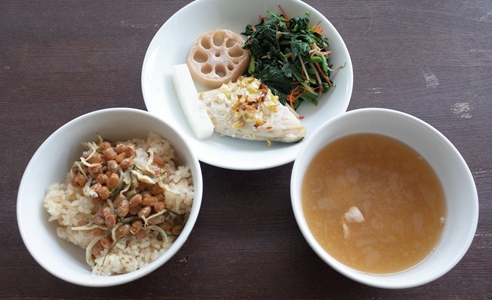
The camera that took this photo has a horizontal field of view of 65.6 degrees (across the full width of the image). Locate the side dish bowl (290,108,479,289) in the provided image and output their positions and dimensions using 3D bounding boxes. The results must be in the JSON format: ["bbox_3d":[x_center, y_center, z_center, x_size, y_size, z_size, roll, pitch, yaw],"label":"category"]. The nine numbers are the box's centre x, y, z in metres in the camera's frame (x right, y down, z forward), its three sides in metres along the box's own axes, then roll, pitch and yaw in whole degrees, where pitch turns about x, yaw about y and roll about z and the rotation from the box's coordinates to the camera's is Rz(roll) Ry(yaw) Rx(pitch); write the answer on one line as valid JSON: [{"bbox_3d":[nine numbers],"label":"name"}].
[{"bbox_3d":[0.107,0.043,0.329,0.145,0.066,0.145,0,68,0],"label":"side dish bowl"}]

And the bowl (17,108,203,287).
[{"bbox_3d":[-0.106,0.043,0.331,0.145,0.066,0.145,0,68,0],"label":"bowl"}]

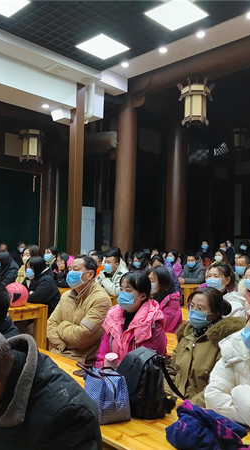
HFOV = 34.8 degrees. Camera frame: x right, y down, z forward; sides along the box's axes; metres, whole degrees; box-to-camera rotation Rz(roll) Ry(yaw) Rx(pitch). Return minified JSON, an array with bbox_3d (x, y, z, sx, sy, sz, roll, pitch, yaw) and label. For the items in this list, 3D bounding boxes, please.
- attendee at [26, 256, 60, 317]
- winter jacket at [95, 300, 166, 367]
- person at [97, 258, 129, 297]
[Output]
[{"bbox_3d":[-0.905,0.897,3.982,0.650,1.200,0.470,3,-2,-42],"label":"attendee"},{"bbox_3d":[0.007,0.749,2.244,0.460,0.630,0.380,0,-2,38],"label":"winter jacket"},{"bbox_3d":[-0.167,0.999,5.322,0.540,1.370,0.750,0,-2,44],"label":"person"}]

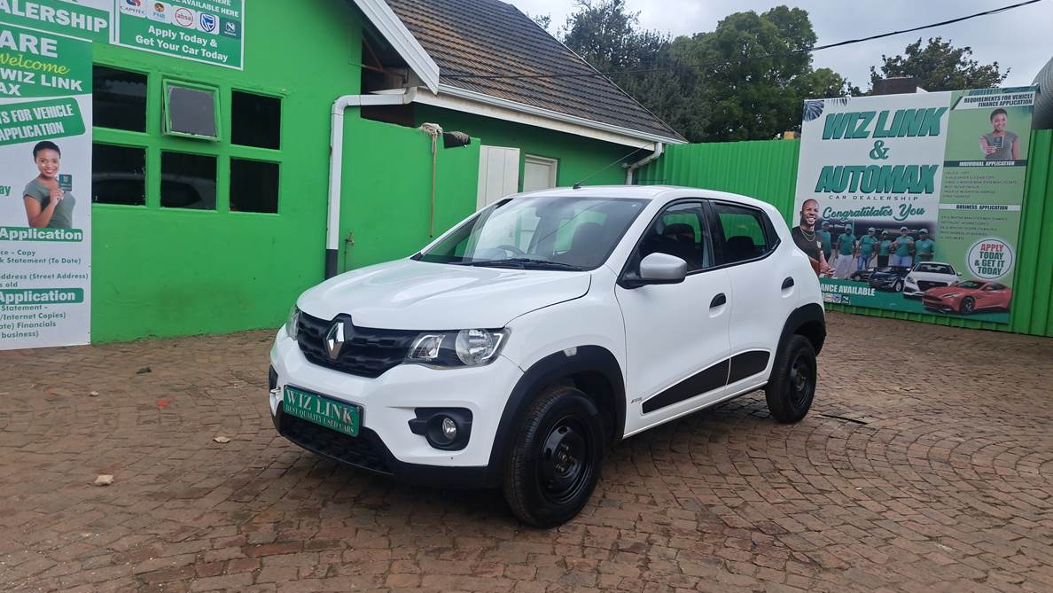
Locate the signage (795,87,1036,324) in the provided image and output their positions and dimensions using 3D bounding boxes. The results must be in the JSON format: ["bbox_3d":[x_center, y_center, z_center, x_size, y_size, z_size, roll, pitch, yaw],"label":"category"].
[{"bbox_3d":[5.396,-1.349,10.603,3.034,3.110,0.050,8,7,42],"label":"signage"}]

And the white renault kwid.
[{"bbox_3d":[0.403,0.080,4.290,1.630,1.470,3.680,7,7,41],"label":"white renault kwid"}]

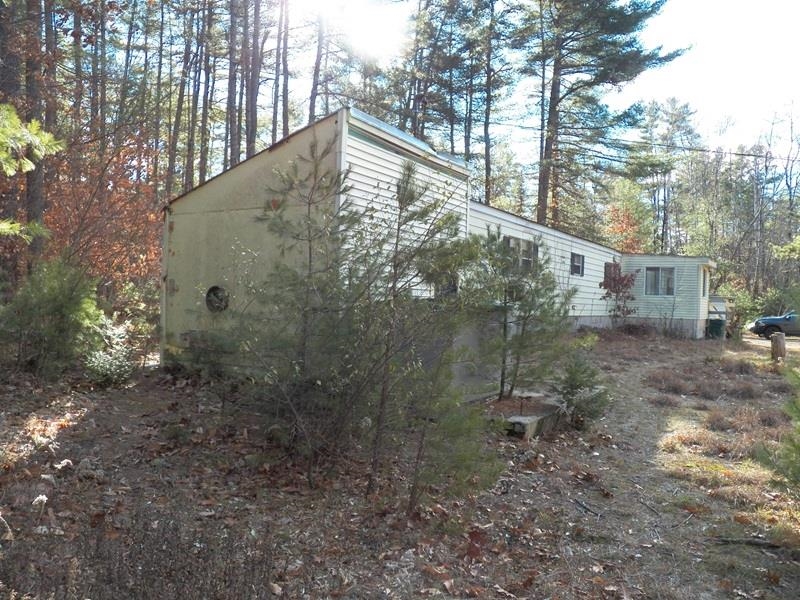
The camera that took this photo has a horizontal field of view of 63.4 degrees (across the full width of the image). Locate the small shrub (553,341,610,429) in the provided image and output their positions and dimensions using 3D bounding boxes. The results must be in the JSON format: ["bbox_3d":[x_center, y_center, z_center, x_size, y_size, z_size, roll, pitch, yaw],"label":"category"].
[{"bbox_3d":[2.459,1.143,8.702,0.780,1.170,0.780,2,0,16],"label":"small shrub"}]

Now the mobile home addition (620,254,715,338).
[{"bbox_3d":[10.913,-0.172,26.260,3.050,3.250,2.600,2,-1,33],"label":"mobile home addition"}]

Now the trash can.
[{"bbox_3d":[12.377,1.119,25.201,0.620,0.760,0.620,2,0,32],"label":"trash can"}]

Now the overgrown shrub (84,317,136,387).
[{"bbox_3d":[-4.635,0.826,10.402,0.840,1.130,0.840,2,0,-24],"label":"overgrown shrub"}]

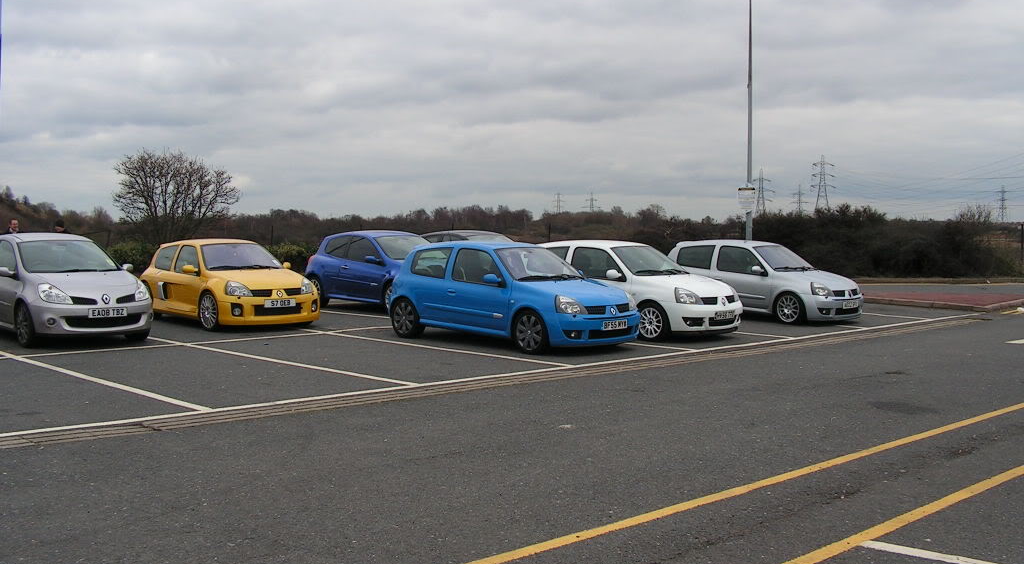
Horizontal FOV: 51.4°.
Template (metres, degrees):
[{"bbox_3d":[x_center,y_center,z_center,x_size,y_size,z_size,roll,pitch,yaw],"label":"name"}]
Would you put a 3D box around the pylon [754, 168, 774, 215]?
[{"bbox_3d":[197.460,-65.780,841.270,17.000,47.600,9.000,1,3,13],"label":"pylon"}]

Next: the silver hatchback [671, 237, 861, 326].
[{"bbox_3d":[4.695,-0.043,20.095,1.690,1.420,3.815,-3,4,-43],"label":"silver hatchback"}]

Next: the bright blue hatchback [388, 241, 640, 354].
[{"bbox_3d":[-0.019,0.148,15.123,3.815,1.420,1.690,3,4,43],"label":"bright blue hatchback"}]

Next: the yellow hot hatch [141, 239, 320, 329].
[{"bbox_3d":[-4.764,0.018,17.944,1.840,1.360,3.840,-2,4,-39],"label":"yellow hot hatch"}]

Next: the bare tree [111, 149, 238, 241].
[{"bbox_3d":[-11.985,-2.598,38.116,4.600,4.340,4.400,-1,3,-17],"label":"bare tree"}]

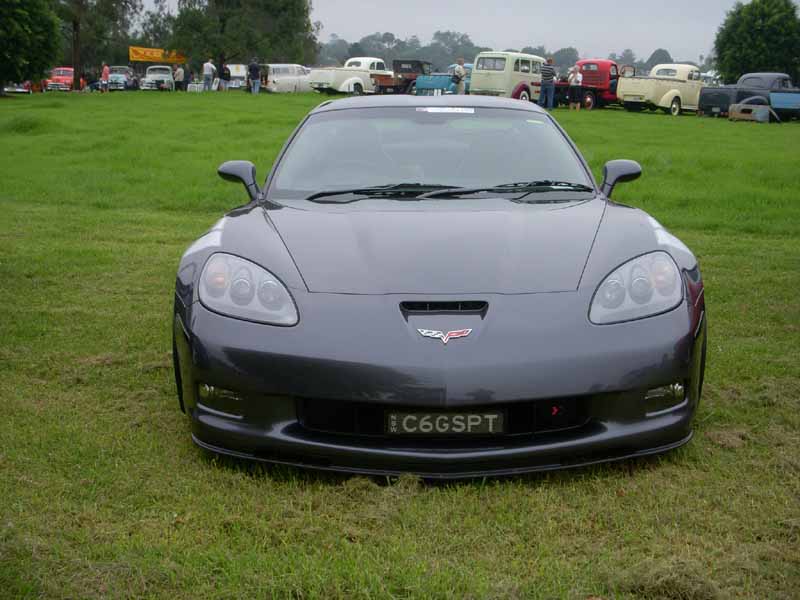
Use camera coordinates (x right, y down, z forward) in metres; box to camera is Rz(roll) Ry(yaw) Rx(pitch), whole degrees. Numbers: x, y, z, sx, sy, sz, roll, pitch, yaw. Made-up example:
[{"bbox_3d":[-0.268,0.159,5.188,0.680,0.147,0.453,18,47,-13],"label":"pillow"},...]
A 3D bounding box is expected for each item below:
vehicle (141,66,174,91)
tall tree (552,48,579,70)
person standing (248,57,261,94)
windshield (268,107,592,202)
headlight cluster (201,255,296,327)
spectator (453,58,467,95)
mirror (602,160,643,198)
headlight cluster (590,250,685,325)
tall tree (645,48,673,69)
[{"bbox_3d":[-14.947,-13.820,67.094,1.720,1.560,4.400,-1,12,-6],"label":"vehicle"},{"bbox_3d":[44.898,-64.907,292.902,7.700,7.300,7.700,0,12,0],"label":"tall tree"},{"bbox_3d":[-7.020,-10.775,52.406,0.520,1.780,0.360,1,12,5],"label":"person standing"},{"bbox_3d":[0.138,-0.672,4.898,1.450,0.380,0.780,0,12,0],"label":"windshield"},{"bbox_3d":[-0.535,-0.043,3.816,0.370,0.200,0.380,0,12,0],"label":"headlight cluster"},{"bbox_3d":[2.335,-8.653,42.634,0.360,1.740,0.500,-3,13,-15],"label":"spectator"},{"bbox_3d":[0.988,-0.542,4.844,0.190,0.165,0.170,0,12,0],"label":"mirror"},{"bbox_3d":[0.832,-0.043,3.816,0.370,0.200,0.380,0,12,0],"label":"headlight cluster"},{"bbox_3d":[69.770,-64.009,293.094,7.700,7.500,7.700,0,12,0],"label":"tall tree"}]

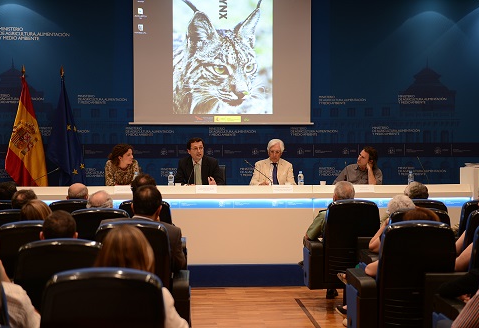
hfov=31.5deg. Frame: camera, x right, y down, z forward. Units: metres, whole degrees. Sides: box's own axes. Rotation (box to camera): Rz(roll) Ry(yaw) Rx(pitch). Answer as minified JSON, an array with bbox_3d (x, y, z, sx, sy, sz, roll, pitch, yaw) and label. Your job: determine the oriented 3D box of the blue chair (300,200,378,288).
[{"bbox_3d":[0.985,0.819,8.249,0.660,0.965,0.660,0,1,-4],"label":"blue chair"}]

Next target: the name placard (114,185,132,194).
[{"bbox_3d":[-1.114,0.244,8.200,0.205,0.085,0.060,0,1,-3],"label":"name placard"}]

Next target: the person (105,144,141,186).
[{"bbox_3d":[-1.193,0.372,8.650,0.470,1.180,0.720,0,1,-12],"label":"person"}]

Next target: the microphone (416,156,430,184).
[{"bbox_3d":[1.870,0.097,8.600,0.180,0.330,0.090,1,1,37],"label":"microphone"}]

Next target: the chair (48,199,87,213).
[{"bbox_3d":[-1.547,0.819,8.249,0.620,0.965,0.660,0,1,-3],"label":"chair"}]

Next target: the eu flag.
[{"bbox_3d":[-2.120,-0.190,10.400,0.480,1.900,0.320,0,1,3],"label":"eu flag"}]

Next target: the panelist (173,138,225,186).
[{"bbox_3d":[-0.420,0.351,8.700,0.530,1.280,0.750,0,1,-5],"label":"panelist"}]

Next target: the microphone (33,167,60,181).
[{"bbox_3d":[-1.948,0.139,8.500,0.300,0.220,0.080,0,1,-18],"label":"microphone"}]

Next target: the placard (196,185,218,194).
[{"bbox_3d":[-0.339,0.265,8.800,0.220,0.085,0.050,0,1,3],"label":"placard"}]

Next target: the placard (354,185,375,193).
[{"bbox_3d":[1.220,0.244,8.280,0.205,0.085,0.060,0,1,-3],"label":"placard"}]

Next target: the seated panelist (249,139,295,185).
[{"bbox_3d":[0.388,0.358,9.400,0.520,1.280,0.720,0,1,1],"label":"seated panelist"}]

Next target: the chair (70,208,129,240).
[{"bbox_3d":[-1.118,0.840,7.080,0.620,0.965,0.660,0,1,-3],"label":"chair"}]

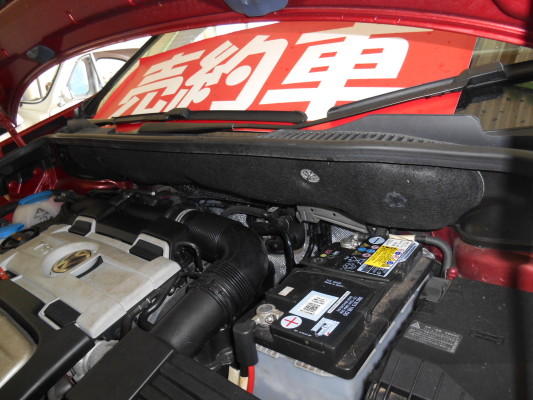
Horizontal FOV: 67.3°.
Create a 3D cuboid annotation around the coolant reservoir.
[{"bbox_3d":[-0.600,0.058,1.070,0.155,0.160,0.150,5,22,39],"label":"coolant reservoir"}]

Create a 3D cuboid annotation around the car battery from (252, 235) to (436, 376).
[{"bbox_3d":[0.119,0.204,0.601,0.175,0.190,0.278,5,22,39],"label":"car battery"}]

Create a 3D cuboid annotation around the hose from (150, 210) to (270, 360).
[{"bbox_3d":[-0.105,0.130,0.650,0.200,0.165,0.230,5,22,39],"label":"hose"}]

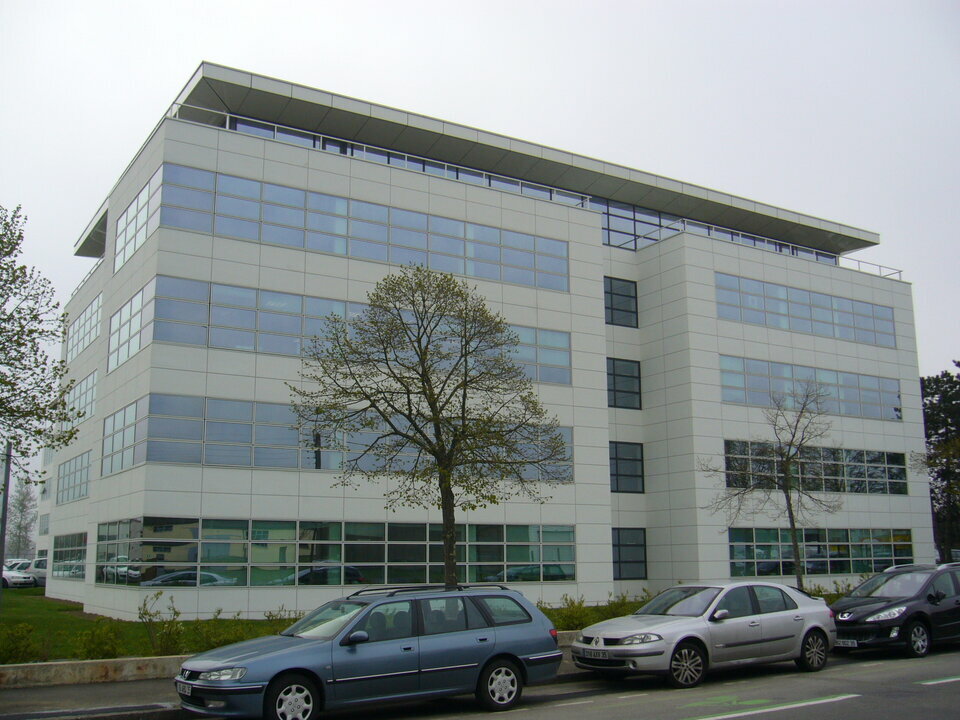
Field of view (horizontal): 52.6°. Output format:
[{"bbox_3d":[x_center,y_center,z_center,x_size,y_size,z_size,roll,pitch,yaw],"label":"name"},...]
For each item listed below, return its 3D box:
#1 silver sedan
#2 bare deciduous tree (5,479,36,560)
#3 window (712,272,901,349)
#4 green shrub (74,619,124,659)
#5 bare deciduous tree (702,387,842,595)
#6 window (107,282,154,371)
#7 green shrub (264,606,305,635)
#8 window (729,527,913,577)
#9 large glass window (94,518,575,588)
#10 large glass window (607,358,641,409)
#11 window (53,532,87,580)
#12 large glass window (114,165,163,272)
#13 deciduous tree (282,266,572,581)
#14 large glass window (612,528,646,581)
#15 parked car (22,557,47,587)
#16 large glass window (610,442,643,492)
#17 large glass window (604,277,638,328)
[{"bbox_3d":[3.559,4.186,15.162,4.580,1.430,1.780,7,-14,-34],"label":"silver sedan"},{"bbox_3d":[-38.141,13.886,79.922,3.000,8.425,3.000,0,-12,0],"label":"bare deciduous tree"},{"bbox_3d":[14.145,-1.985,41.388,11.190,1.919,0.150,7,-13,-31],"label":"window"},{"bbox_3d":[-5.417,3.979,13.817,0.680,0.640,0.650,0,-12,0],"label":"green shrub"},{"bbox_3d":[5.978,2.911,19.974,2.850,5.345,2.750,7,-13,-31],"label":"bare deciduous tree"},{"bbox_3d":[-10.441,-0.933,29.040,0.150,1.919,5.908,7,-13,-31],"label":"window"},{"bbox_3d":[-3.164,4.260,15.614,0.750,0.640,0.650,7,-13,-31],"label":"green shrub"},{"bbox_3d":[14.192,7.812,39.434,11.190,1.919,0.150,7,-13,-31],"label":"window"},{"bbox_3d":[-4.293,6.148,30.697,14.034,1.798,5.801,7,-14,-31],"label":"large glass window"},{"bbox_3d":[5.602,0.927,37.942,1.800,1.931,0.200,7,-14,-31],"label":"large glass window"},{"bbox_3d":[-17.171,8.152,40.558,0.200,1.798,8.200,7,-14,-31],"label":"window"},{"bbox_3d":[-10.456,-4.199,29.691,0.150,1.919,5.908,7,-13,-31],"label":"large glass window"},{"bbox_3d":[-0.763,1.630,15.251,4.400,6.354,4.400,0,-12,0],"label":"deciduous tree"},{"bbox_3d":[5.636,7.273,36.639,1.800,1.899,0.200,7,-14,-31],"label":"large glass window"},{"bbox_3d":[-23.373,11.353,51.854,4.300,1.650,1.780,-11,-16,43],"label":"parked car"},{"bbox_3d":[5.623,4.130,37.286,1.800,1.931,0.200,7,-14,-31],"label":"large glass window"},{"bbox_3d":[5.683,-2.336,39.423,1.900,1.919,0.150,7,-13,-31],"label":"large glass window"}]

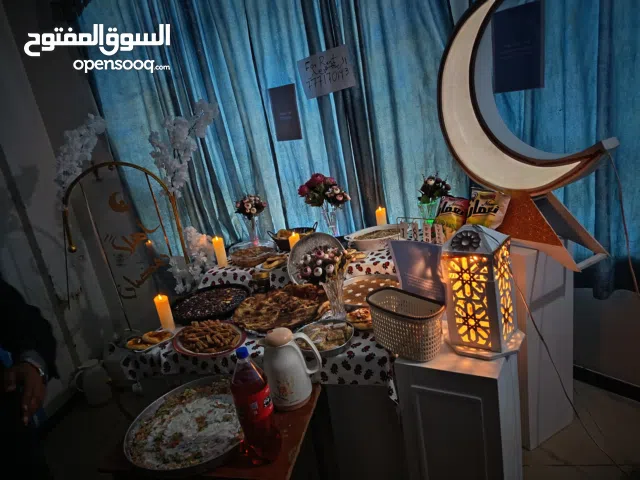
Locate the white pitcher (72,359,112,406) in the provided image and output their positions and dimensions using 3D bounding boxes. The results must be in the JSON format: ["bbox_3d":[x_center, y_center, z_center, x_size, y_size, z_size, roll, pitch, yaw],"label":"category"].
[{"bbox_3d":[-1.397,0.880,2.707,0.200,0.250,0.150,-18,17,-32],"label":"white pitcher"}]

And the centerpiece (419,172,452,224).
[{"bbox_3d":[0.599,-0.216,2.382,0.150,0.260,0.145,-6,15,10],"label":"centerpiece"}]

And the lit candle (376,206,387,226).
[{"bbox_3d":[0.316,-0.090,2.217,0.053,0.155,0.053,-9,15,0],"label":"lit candle"}]

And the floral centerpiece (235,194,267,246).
[{"bbox_3d":[-0.392,-0.102,2.505,0.150,0.275,0.145,-11,15,-10],"label":"floral centerpiece"}]

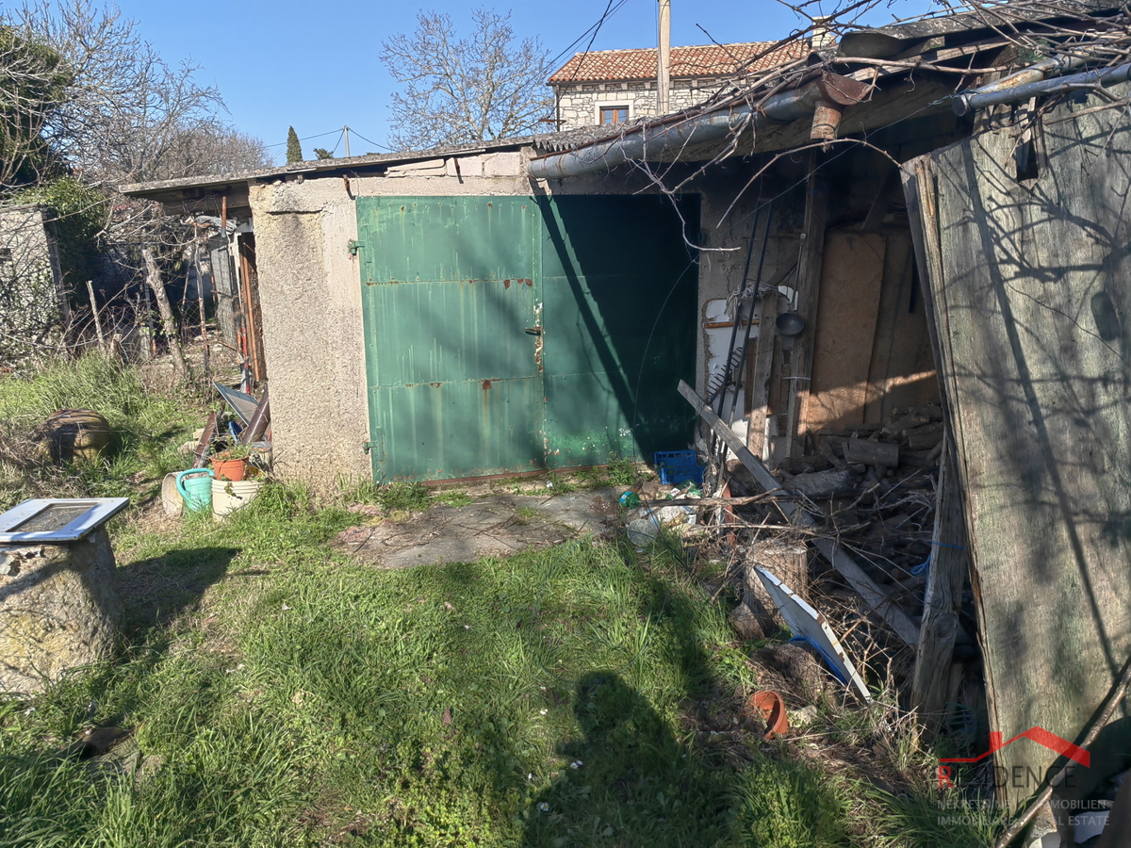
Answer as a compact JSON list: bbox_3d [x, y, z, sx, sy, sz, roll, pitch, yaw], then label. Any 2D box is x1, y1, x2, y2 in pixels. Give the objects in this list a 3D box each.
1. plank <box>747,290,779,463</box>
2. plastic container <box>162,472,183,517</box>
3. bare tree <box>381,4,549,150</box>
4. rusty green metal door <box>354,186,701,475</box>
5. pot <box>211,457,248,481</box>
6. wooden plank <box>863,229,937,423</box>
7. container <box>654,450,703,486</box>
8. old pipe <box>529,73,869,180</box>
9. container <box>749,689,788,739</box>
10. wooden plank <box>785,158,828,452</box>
[{"bbox_3d":[1.484,-0.333,6.669,0.120,1.317,0.045,3,4,-14],"label":"plank"},{"bbox_3d":[-2.502,0.445,5.849,0.290,0.290,0.230,10,17,39],"label":"plastic container"},{"bbox_3d":[-2.633,-7.098,23.918,4.800,7.784,4.800,-3,12,-11],"label":"bare tree"},{"bbox_3d":[-0.194,-0.605,6.208,2.368,1.940,0.060,-3,12,-11],"label":"rusty green metal door"},{"bbox_3d":[-2.176,0.308,5.740,0.250,0.200,0.250,-5,14,-17],"label":"pot"},{"bbox_3d":[2.739,-0.741,7.112,0.580,1.620,0.030,-1,11,-13],"label":"wooden plank"},{"bbox_3d":[0.812,0.309,6.290,0.300,0.135,0.346,-1,12,-3],"label":"container"},{"bbox_3d":[0.235,-1.232,4.027,0.150,0.200,3.854,-4,14,-13],"label":"old pipe"},{"bbox_3d":[0.736,1.019,3.090,0.173,0.173,0.125,11,-7,44],"label":"container"},{"bbox_3d":[1.766,-0.814,6.430,0.140,2.311,0.120,-1,12,-11],"label":"wooden plank"}]

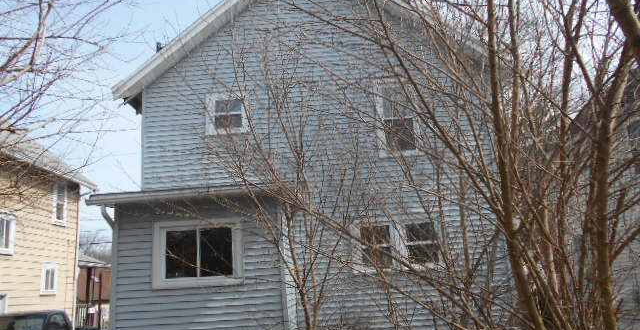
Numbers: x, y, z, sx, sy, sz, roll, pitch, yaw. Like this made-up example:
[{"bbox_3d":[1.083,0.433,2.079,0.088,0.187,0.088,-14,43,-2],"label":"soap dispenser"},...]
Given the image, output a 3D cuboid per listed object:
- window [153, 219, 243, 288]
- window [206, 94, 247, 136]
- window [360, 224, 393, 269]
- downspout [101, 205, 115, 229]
[{"bbox_3d":[-1.888,1.360,7.454,1.373,1.014,0.120,-4,-12,0],"label":"window"},{"bbox_3d":[-1.877,-1.026,9.730,0.822,0.863,0.110,-4,-12,0],"label":"window"},{"bbox_3d":[1.066,1.548,9.124,0.624,0.863,0.110,-4,-12,0],"label":"window"},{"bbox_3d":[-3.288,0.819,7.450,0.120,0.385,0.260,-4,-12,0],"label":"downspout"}]

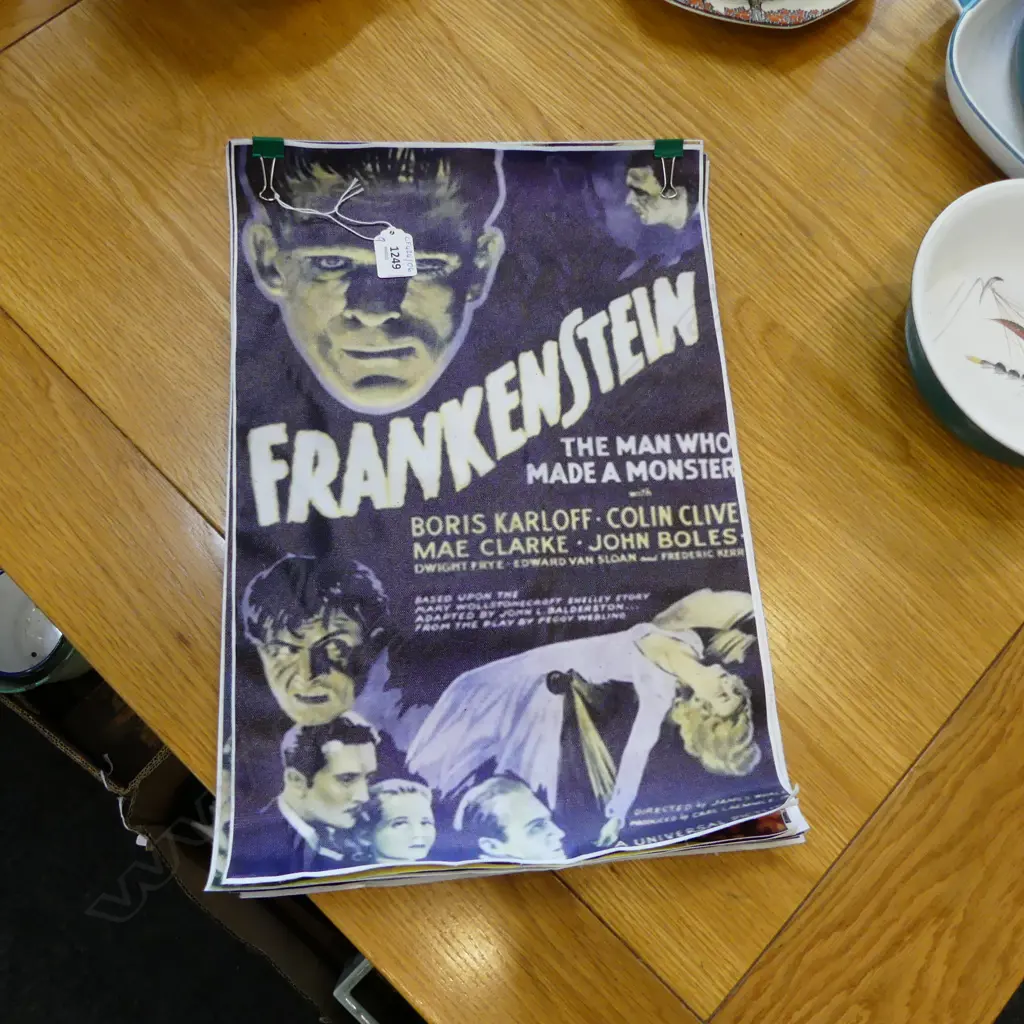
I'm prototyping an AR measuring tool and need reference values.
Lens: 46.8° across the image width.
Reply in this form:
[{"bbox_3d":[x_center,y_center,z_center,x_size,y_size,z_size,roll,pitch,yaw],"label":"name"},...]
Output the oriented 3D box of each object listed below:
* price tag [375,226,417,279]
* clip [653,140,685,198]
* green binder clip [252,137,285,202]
[{"bbox_3d":[-0.069,-0.155,0.703,0.023,0.002,0.034,-6,71,-11],"label":"price tag"},{"bbox_3d":[0.100,-0.217,0.754,0.019,0.010,0.042,2,70,-8],"label":"clip"},{"bbox_3d":[-0.146,-0.205,0.712,0.019,0.010,0.042,-1,70,-9],"label":"green binder clip"}]

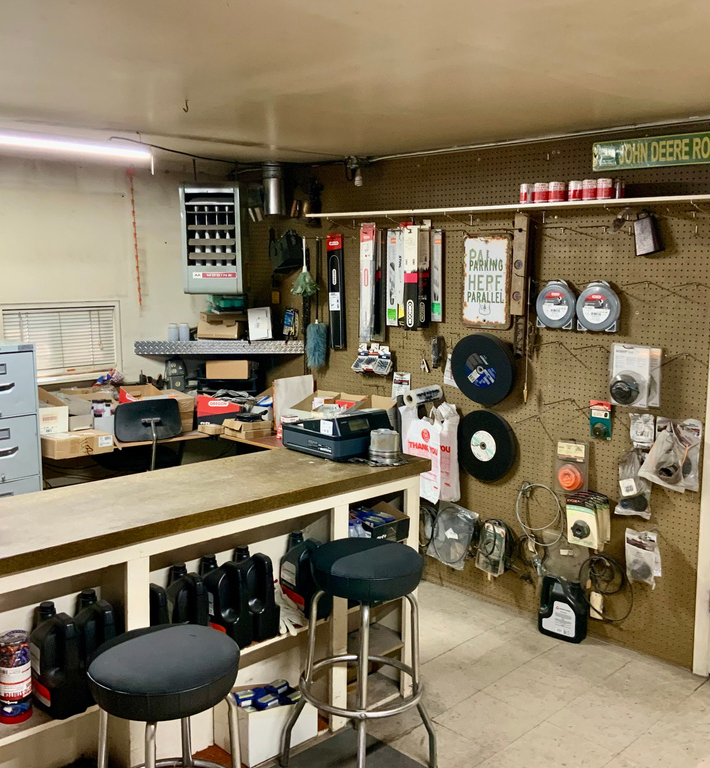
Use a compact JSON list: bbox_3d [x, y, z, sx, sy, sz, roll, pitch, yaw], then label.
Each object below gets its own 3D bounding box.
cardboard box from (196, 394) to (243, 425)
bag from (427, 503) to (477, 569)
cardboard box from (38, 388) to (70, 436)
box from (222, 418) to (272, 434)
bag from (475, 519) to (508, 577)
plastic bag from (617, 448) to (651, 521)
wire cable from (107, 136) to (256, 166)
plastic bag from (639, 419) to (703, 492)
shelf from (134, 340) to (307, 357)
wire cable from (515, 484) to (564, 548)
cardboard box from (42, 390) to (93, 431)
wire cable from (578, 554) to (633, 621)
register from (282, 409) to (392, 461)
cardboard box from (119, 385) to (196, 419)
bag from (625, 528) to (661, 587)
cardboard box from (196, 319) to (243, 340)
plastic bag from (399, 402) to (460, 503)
[{"bbox_3d":[-0.794,0.144,4.953,0.245,0.172,0.180,-2,8,-16],"label":"cardboard box"},{"bbox_3d":[0.482,0.773,4.371,0.060,0.320,0.300,-7,11,-44],"label":"bag"},{"bbox_3d":[-1.528,0.128,4.214,0.180,0.220,0.210,-5,9,-33],"label":"cardboard box"},{"bbox_3d":[-0.585,0.224,4.591,0.200,0.050,0.190,7,10,44],"label":"box"},{"bbox_3d":[0.653,0.783,4.107,0.130,0.246,0.070,7,10,44],"label":"bag"},{"bbox_3d":[1.157,0.413,3.562,0.119,0.270,0.060,7,10,44],"label":"plastic bag"},{"bbox_3d":[-0.822,-1.121,4.181,0.780,0.080,0.040,-6,10,-38],"label":"wire cable"},{"bbox_3d":[1.261,0.282,3.434,0.198,0.256,0.100,7,10,44],"label":"plastic bag"},{"bbox_3d":[-0.800,-0.246,5.312,1.000,0.077,0.480,0,7,1],"label":"shelf"},{"bbox_3d":[0.850,0.608,3.976,0.050,0.290,0.240,-7,11,-44],"label":"wire cable"},{"bbox_3d":[-1.483,0.166,4.378,0.190,0.210,0.340,-7,11,-44],"label":"cardboard box"},{"bbox_3d":[1.097,0.888,3.751,0.060,0.275,0.240,-7,11,-44],"label":"wire cable"},{"bbox_3d":[-0.070,0.186,3.548,0.308,0.162,0.355,-9,13,-43],"label":"register"},{"bbox_3d":[-1.093,0.142,4.745,0.330,0.230,0.340,-7,11,-44],"label":"cardboard box"},{"bbox_3d":[1.192,0.719,3.545,0.115,0.214,0.060,7,10,44],"label":"bag"},{"bbox_3d":[-0.826,-0.339,5.308,0.235,0.115,0.210,0,8,-4],"label":"cardboard box"},{"bbox_3d":[0.376,0.346,4.388,0.130,0.490,0.310,-7,11,-44],"label":"plastic bag"}]

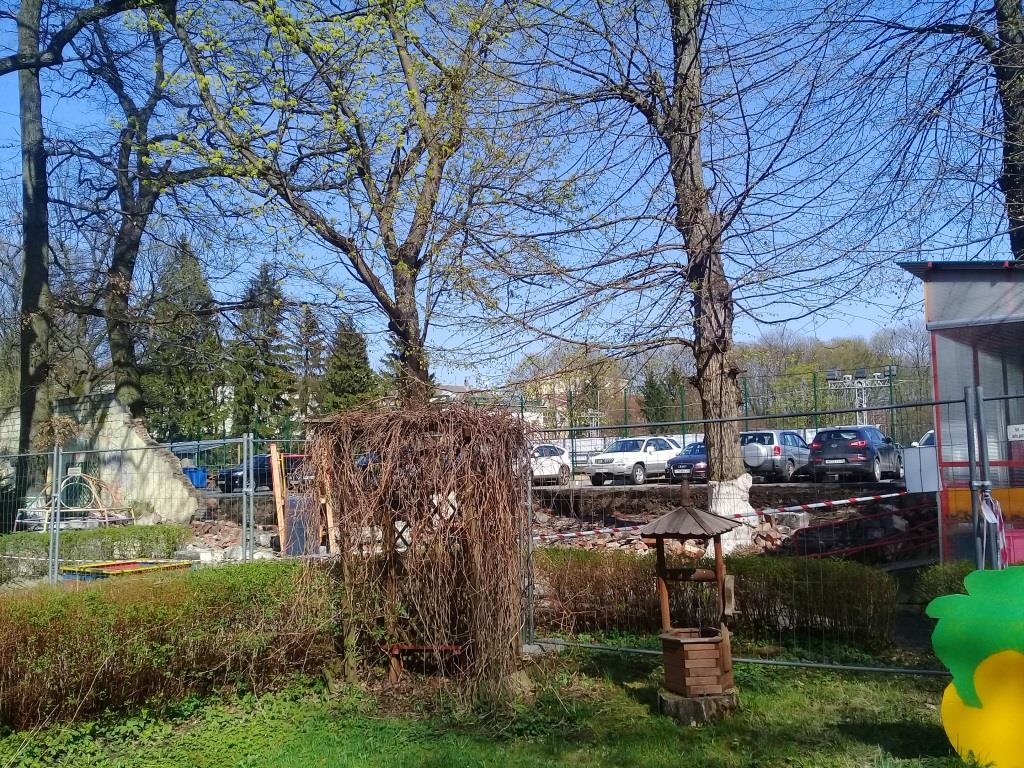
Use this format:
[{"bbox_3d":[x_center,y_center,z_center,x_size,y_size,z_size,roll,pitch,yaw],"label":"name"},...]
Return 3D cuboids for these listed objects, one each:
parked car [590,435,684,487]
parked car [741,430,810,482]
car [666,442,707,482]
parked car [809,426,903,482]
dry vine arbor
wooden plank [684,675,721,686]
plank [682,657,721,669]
[{"bbox_3d":[4.513,2.741,32.882,1.820,1.670,4.570,-4,-6,31],"label":"parked car"},{"bbox_3d":[8.900,2.465,31.296,1.735,1.690,4.200,-4,-6,31],"label":"parked car"},{"bbox_3d":[6.963,2.732,32.278,1.800,1.460,4.300,-4,-6,32],"label":"car"},{"bbox_3d":[10.596,2.125,27.710,1.855,1.640,4.440,-4,-6,36],"label":"parked car"},{"bbox_3d":[-0.675,1.234,7.068,1.580,2.050,1.200,-1,-5,3],"label":"dry vine arbor"},{"bbox_3d":[1.192,1.867,5.765,0.201,0.056,0.030,-2,-5,2],"label":"wooden plank"},{"bbox_3d":[1.187,1.756,5.765,0.201,0.056,0.030,-2,-5,2],"label":"plank"}]

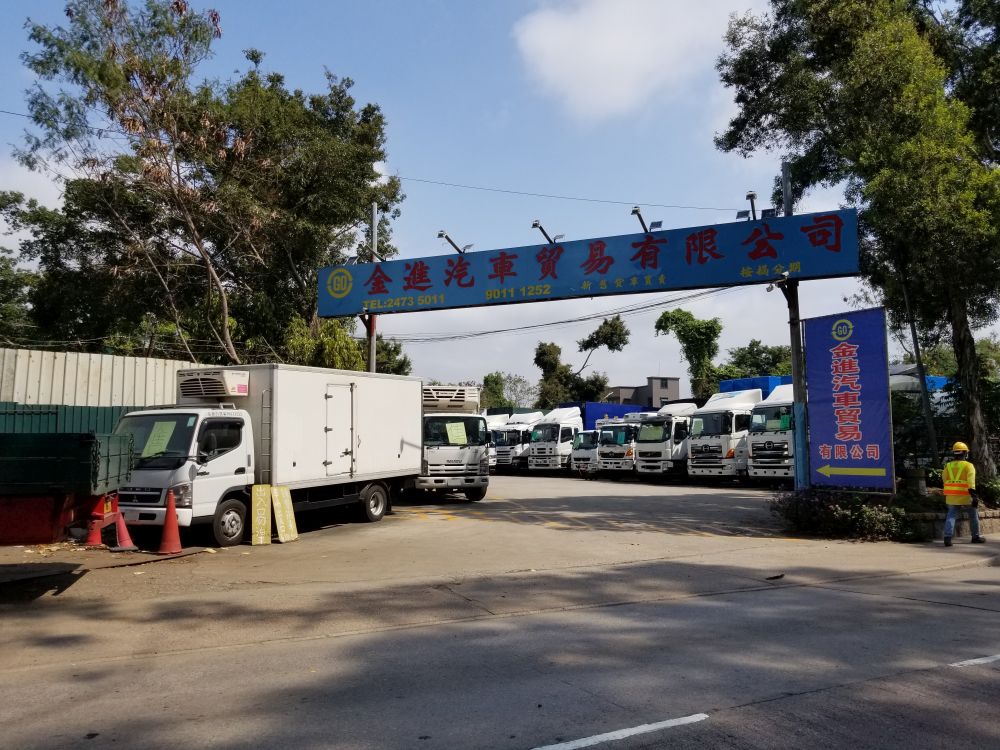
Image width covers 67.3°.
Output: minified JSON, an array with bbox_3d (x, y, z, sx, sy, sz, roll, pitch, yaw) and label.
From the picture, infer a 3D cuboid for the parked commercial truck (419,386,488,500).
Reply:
[{"bbox_3d":[-2.015,2.124,23.517,2.150,3.150,6.800,1,-5,-13],"label":"parked commercial truck"}]

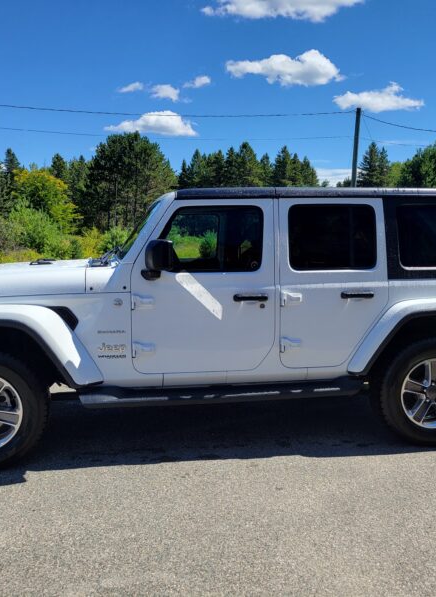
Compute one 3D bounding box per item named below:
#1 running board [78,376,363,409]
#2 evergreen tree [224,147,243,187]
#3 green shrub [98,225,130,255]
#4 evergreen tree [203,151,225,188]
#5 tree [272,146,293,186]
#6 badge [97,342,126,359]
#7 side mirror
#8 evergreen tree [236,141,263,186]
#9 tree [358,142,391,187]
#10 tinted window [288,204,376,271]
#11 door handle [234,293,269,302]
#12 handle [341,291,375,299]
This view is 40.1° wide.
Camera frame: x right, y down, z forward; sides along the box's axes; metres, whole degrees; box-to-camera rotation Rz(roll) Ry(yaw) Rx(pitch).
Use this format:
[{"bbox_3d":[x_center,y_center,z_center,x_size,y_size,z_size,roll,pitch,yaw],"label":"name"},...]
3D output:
[{"bbox_3d":[0.053,0.622,3.972,1.920,0.125,0.180,-1,8,-10],"label":"running board"},{"bbox_3d":[1.729,-12.875,68.927,2.650,9.083,2.650,0,7,1],"label":"evergreen tree"},{"bbox_3d":[-4.779,-2.617,27.475,1.675,1.373,1.591,-1,7,-10],"label":"green shrub"},{"bbox_3d":[-0.463,-10.180,60.538,3.400,9.410,3.400,0,7,0],"label":"evergreen tree"},{"bbox_3d":[7.453,-12.806,68.558,2.622,9.035,2.622,1,7,6],"label":"tree"},{"bbox_3d":[-0.691,0.337,3.864,0.185,0.105,0.015,-1,8,-10],"label":"badge"},{"bbox_3d":[-0.373,-0.245,3.751,0.185,0.260,0.240,-1,7,-8],"label":"side mirror"},{"bbox_3d":[3.044,-10.204,58.568,3.800,9.920,3.800,0,7,3],"label":"evergreen tree"},{"bbox_3d":[13.600,-9.058,52.520,3.800,9.080,3.800,2,7,14],"label":"tree"},{"bbox_3d":[0.783,-0.417,4.091,0.620,0.450,0.030,-1,0,-8],"label":"tinted window"},{"bbox_3d":[0.221,-0.007,3.937,0.225,0.058,0.050,-1,7,-9],"label":"door handle"},{"bbox_3d":[0.946,-0.027,4.052,0.239,0.047,0.050,-1,7,-9],"label":"handle"}]

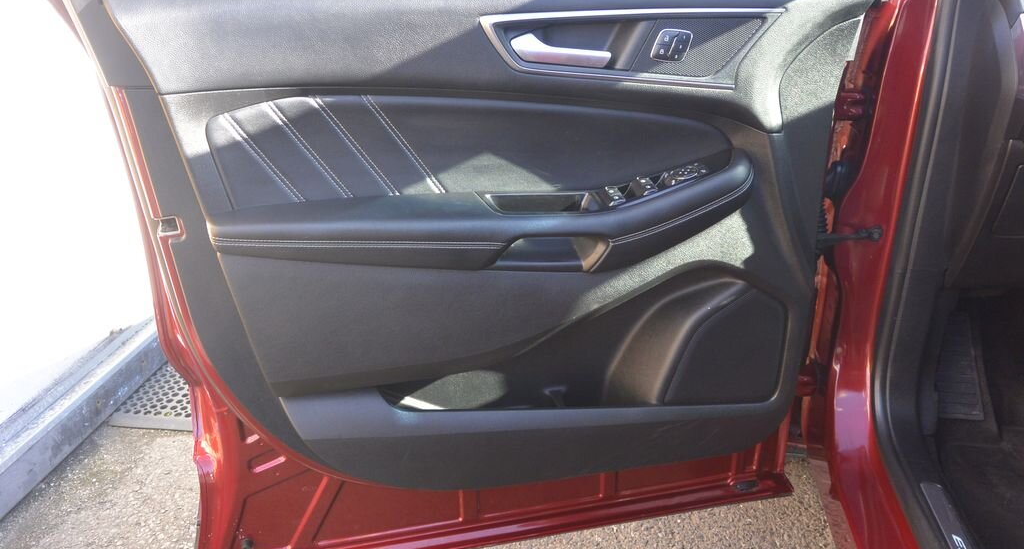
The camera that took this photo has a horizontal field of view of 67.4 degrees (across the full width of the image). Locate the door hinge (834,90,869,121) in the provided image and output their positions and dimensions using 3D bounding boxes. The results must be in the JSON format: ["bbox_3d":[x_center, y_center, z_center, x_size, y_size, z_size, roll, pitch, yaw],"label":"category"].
[{"bbox_3d":[0.474,-0.237,1.075,0.038,0.044,0.048,-6,25,-12],"label":"door hinge"}]

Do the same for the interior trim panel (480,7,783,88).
[{"bbox_3d":[0.136,-0.258,0.874,0.342,0.081,0.045,-6,25,-12],"label":"interior trim panel"}]

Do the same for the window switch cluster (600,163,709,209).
[{"bbox_3d":[0.165,-0.104,0.888,0.120,0.022,0.050,-19,35,-12],"label":"window switch cluster"}]

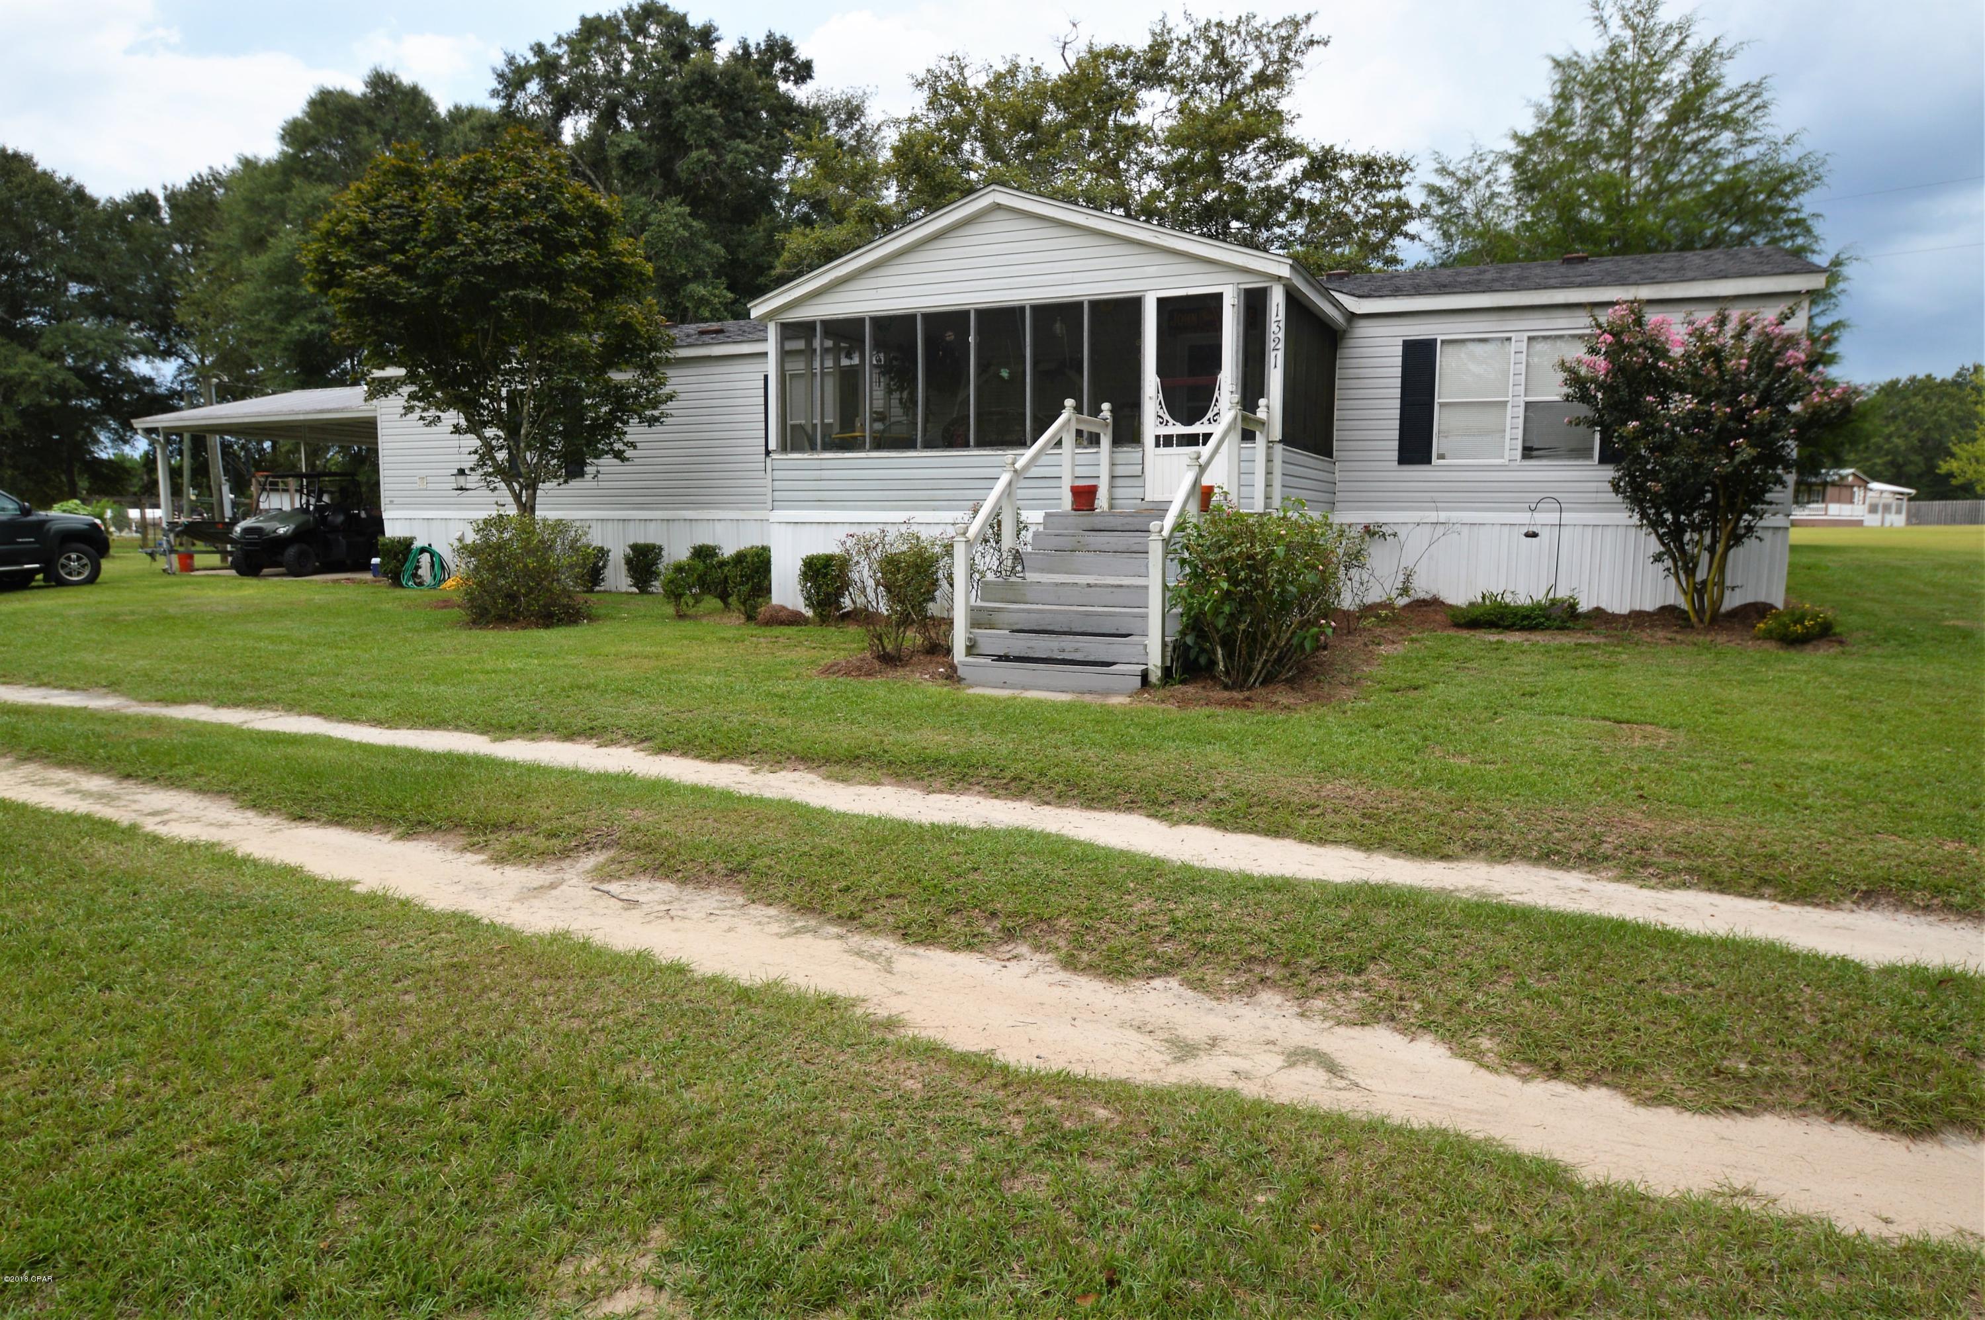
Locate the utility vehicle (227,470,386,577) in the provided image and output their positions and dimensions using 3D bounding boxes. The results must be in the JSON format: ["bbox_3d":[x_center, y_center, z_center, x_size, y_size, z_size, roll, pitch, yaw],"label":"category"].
[{"bbox_3d":[-13.448,-2.680,22.665,1.570,1.960,2.900,2,7,16],"label":"utility vehicle"}]

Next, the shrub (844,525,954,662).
[{"bbox_3d":[-0.767,-0.554,9.300,0.850,1.050,0.850,0,8,0],"label":"shrub"}]

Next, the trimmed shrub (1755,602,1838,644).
[{"bbox_3d":[7.186,-0.348,10.197,0.620,0.330,0.620,3,7,22],"label":"trimmed shrub"}]

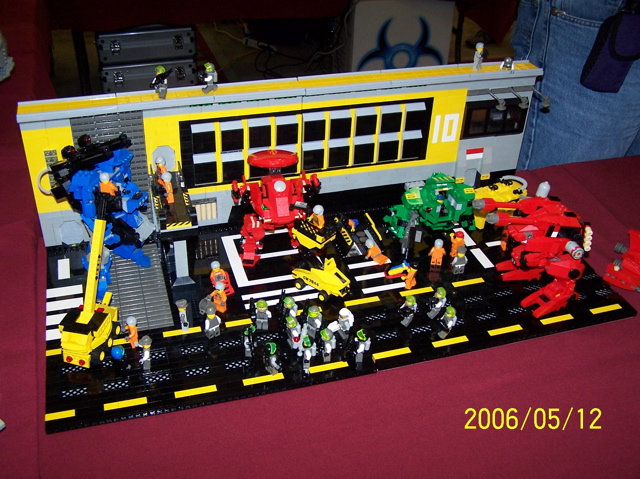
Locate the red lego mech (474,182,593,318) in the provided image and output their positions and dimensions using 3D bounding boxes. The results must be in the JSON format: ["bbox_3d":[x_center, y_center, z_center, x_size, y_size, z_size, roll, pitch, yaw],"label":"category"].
[{"bbox_3d":[0.283,0.010,0.929,0.166,0.150,0.116,-8,36,-15],"label":"red lego mech"}]

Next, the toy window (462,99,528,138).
[{"bbox_3d":[0.278,-0.195,1.120,0.110,0.064,0.012,-8,36,-15],"label":"toy window"}]

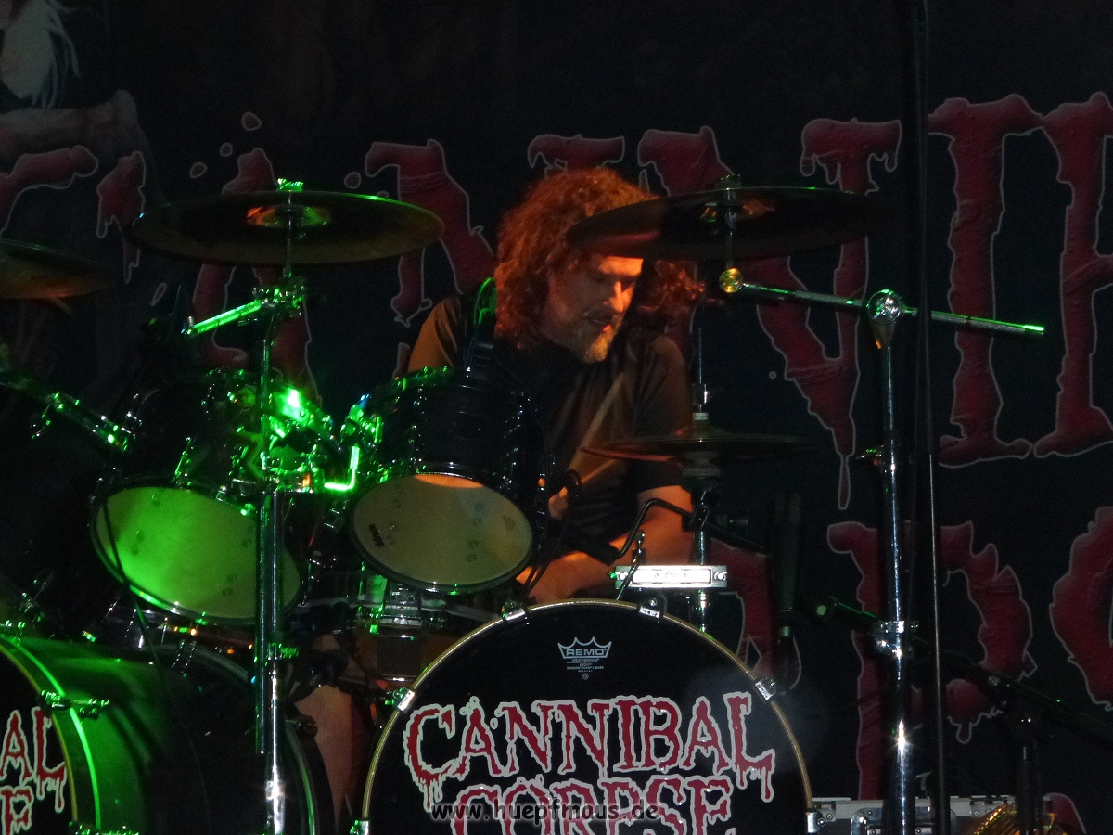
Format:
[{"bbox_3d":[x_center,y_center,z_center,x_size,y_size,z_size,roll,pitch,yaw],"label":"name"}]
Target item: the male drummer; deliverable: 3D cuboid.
[{"bbox_3d":[-0.050,0.260,6.700,0.650,1.300,0.750,-1,-7,0],"label":"male drummer"}]

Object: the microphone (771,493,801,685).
[{"bbox_3d":[0.334,0.249,6.400,0.036,0.270,0.036,1,-5,0],"label":"microphone"}]

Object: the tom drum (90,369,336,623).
[{"bbox_3d":[-0.493,0.113,6.443,0.330,0.225,0.330,18,-35,0],"label":"tom drum"}]

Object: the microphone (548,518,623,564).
[{"bbox_3d":[0.040,0.182,6.470,0.145,0.032,0.032,26,-19,-27],"label":"microphone"}]

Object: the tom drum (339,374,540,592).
[{"bbox_3d":[-0.152,0.087,6.413,0.280,0.205,0.280,7,-39,0],"label":"tom drum"}]

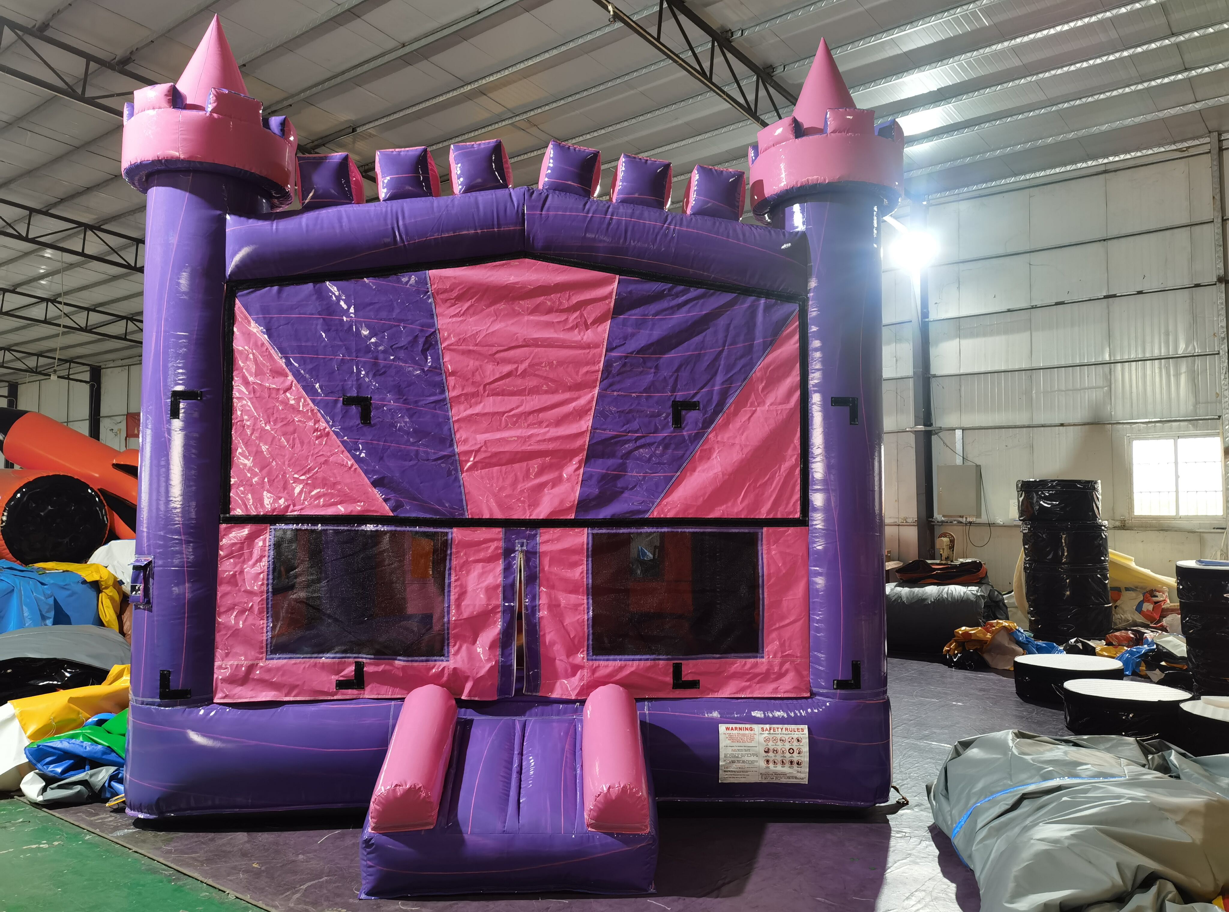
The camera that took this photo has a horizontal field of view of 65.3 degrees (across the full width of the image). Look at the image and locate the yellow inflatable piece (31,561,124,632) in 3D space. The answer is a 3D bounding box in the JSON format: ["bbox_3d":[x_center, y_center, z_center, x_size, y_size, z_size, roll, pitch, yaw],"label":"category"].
[{"bbox_3d":[-3.946,1.035,7.054,0.680,0.520,0.500,1,-3,-3],"label":"yellow inflatable piece"}]

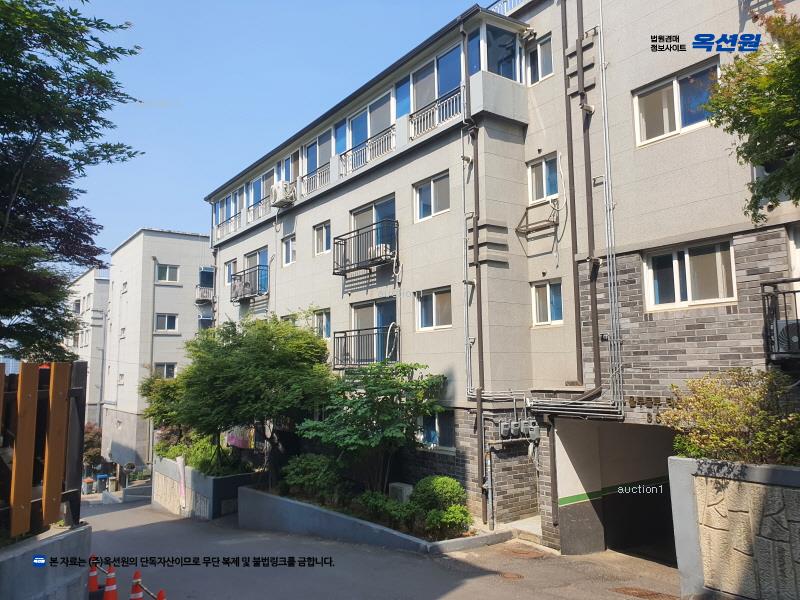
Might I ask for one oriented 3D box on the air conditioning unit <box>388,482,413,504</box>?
[{"bbox_3d":[0.031,4.872,14.869,0.290,0.560,0.572,4,-8,-36],"label":"air conditioning unit"}]

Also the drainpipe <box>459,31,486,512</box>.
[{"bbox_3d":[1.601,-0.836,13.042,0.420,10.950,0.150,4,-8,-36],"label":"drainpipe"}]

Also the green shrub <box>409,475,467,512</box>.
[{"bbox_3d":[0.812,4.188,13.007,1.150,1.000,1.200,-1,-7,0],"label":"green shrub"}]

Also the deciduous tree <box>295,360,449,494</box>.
[{"bbox_3d":[-0.687,3.201,14.497,3.000,3.450,3.600,4,-8,-36],"label":"deciduous tree"}]

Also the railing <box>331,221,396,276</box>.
[{"bbox_3d":[-0.976,-1.390,16.692,0.420,1.100,2.700,4,-8,-36],"label":"railing"}]

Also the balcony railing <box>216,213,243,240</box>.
[{"bbox_3d":[-7.389,-3.145,25.957,0.080,0.701,2.928,4,-8,-36],"label":"balcony railing"}]

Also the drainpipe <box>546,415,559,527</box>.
[{"bbox_3d":[2.905,3.210,11.351,0.130,2.058,0.120,4,-8,-36],"label":"drainpipe"}]

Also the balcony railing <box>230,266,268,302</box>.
[{"bbox_3d":[-5.841,-0.581,23.330,0.420,1.090,2.780,4,-8,-36],"label":"balcony railing"}]

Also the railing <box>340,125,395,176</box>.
[{"bbox_3d":[-0.922,-4.102,16.756,0.120,0.660,2.800,4,-8,-36],"label":"railing"}]

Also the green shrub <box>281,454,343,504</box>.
[{"bbox_3d":[-2.322,4.596,15.767,1.450,1.350,1.650,4,-8,-36],"label":"green shrub"}]

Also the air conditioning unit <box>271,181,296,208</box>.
[{"bbox_3d":[-4.094,-3.647,20.630,0.350,0.660,0.780,4,-8,-36],"label":"air conditioning unit"}]

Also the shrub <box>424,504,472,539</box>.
[{"bbox_3d":[0.948,4.282,11.750,0.780,0.580,0.820,4,-8,-36],"label":"shrub"}]

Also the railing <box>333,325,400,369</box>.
[{"bbox_3d":[-0.946,1.351,16.373,0.420,1.080,2.700,4,-8,-36],"label":"railing"}]

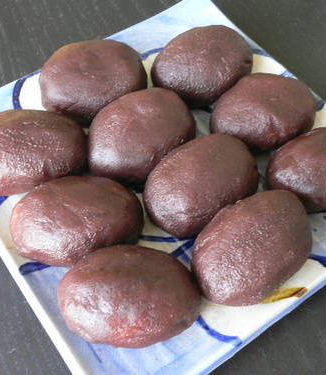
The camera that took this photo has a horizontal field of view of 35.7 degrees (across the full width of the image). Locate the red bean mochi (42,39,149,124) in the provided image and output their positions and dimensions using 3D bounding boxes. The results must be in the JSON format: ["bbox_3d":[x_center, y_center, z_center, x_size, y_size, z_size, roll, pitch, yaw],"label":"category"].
[{"bbox_3d":[-0.042,-0.066,0.307,0.066,0.034,0.059,-17,62,-11],"label":"red bean mochi"}]

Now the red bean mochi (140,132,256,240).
[{"bbox_3d":[0.021,-0.003,0.271,0.069,0.035,0.051,-37,67,-20],"label":"red bean mochi"}]

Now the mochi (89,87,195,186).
[{"bbox_3d":[-0.012,-0.030,0.286,0.055,0.035,0.068,38,66,19],"label":"mochi"}]

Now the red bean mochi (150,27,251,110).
[{"bbox_3d":[0.025,-0.077,0.315,0.069,0.034,0.054,-32,65,-18],"label":"red bean mochi"}]

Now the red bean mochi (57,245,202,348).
[{"bbox_3d":[-0.016,0.051,0.239,0.069,0.034,0.050,0,60,-1],"label":"red bean mochi"}]

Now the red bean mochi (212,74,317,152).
[{"bbox_3d":[0.060,-0.045,0.298,0.066,0.033,0.049,-18,62,-11],"label":"red bean mochi"}]

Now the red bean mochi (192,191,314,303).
[{"bbox_3d":[0.045,0.029,0.253,0.070,0.035,0.049,-37,67,-20],"label":"red bean mochi"}]

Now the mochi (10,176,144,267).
[{"bbox_3d":[-0.043,0.017,0.259,0.069,0.033,0.051,-2,60,-3],"label":"mochi"}]

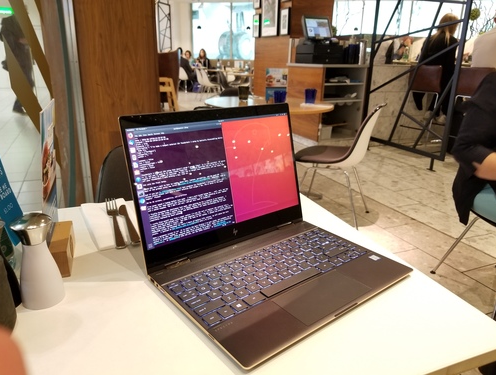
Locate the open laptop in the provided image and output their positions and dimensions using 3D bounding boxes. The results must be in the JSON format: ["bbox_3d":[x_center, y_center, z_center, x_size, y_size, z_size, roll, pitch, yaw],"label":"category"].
[{"bbox_3d":[0.033,0.018,0.520,0.307,0.225,0.279,-13,22,-36],"label":"open laptop"}]

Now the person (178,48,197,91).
[{"bbox_3d":[-1.981,-3.912,12.500,0.800,1.330,0.520,-12,22,-34],"label":"person"}]

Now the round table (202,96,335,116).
[{"bbox_3d":[0.148,-0.300,3.048,1.020,0.745,1.050,1,18,0],"label":"round table"}]

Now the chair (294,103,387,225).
[{"bbox_3d":[0.603,-0.175,2.596,0.560,0.815,0.470,9,20,24],"label":"chair"}]

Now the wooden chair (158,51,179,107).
[{"bbox_3d":[-1.715,-2.237,8.000,0.500,1.120,0.520,-5,19,-17],"label":"wooden chair"}]

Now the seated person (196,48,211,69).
[{"bbox_3d":[-1.571,-4.201,13.200,0.500,1.280,0.720,4,18,8],"label":"seated person"}]

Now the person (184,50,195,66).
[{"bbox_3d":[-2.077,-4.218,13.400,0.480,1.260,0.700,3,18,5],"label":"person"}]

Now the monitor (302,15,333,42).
[{"bbox_3d":[0.879,-2.007,4.750,0.370,0.330,0.190,-8,20,-25],"label":"monitor"}]

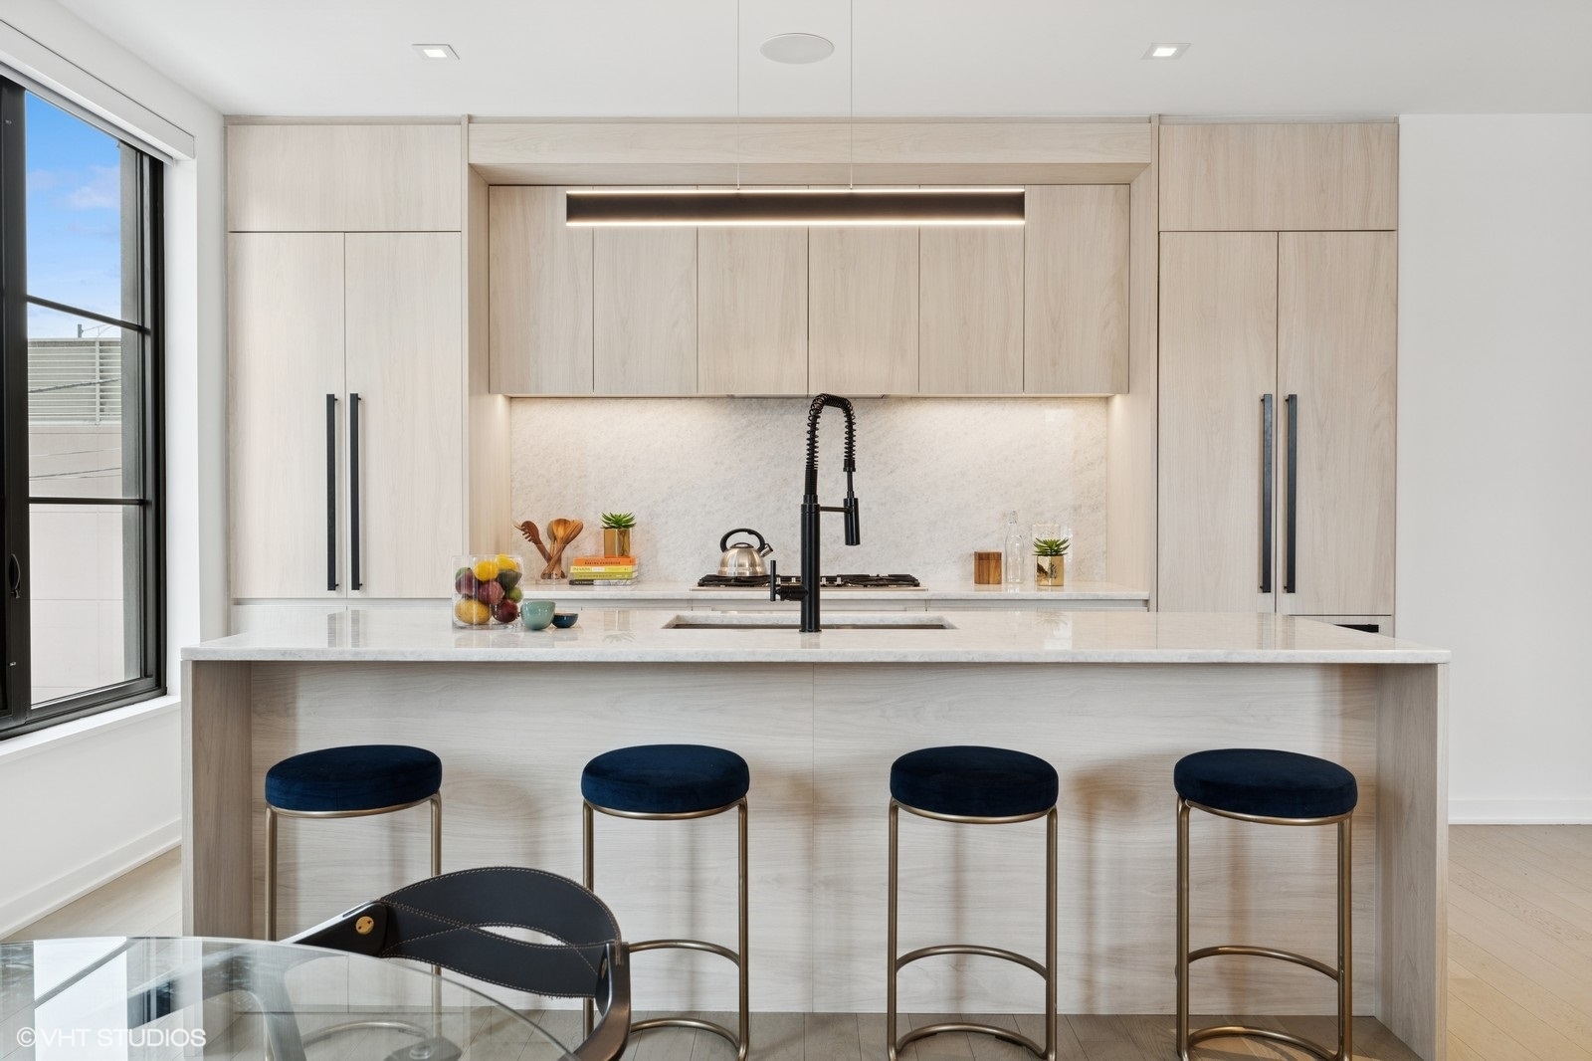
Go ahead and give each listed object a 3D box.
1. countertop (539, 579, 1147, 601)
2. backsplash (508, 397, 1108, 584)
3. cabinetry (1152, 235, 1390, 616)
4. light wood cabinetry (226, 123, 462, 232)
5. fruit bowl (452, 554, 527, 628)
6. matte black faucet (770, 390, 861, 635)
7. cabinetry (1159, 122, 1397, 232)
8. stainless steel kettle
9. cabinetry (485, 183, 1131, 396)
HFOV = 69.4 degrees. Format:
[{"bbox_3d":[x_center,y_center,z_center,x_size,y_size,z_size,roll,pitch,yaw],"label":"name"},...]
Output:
[{"bbox_3d":[0.054,0.245,4.793,2.644,0.032,0.620,0,1,0],"label":"countertop"},{"bbox_3d":[0.057,-0.173,5.107,2.644,0.799,0.020,0,1,0],"label":"backsplash"},{"bbox_3d":[1.867,-0.418,4.763,0.915,1.488,0.613,0,1,0],"label":"cabinetry"},{"bbox_3d":[-1.749,-1.371,4.777,0.905,0.413,0.613,0,1,0],"label":"light wood cabinetry"},{"bbox_3d":[-0.802,0.159,3.006,0.188,0.184,0.188,0,1,0],"label":"fruit bowl"},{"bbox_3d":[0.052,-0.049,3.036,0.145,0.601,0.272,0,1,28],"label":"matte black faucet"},{"bbox_3d":[1.868,-1.369,4.748,0.915,0.413,0.613,0,1,0],"label":"cabinetry"},{"bbox_3d":[-0.213,0.096,4.834,0.230,0.205,0.200,0,1,0],"label":"stainless steel kettle"},{"bbox_3d":[0.056,-0.994,4.918,2.644,0.858,0.334,0,1,0],"label":"cabinetry"}]

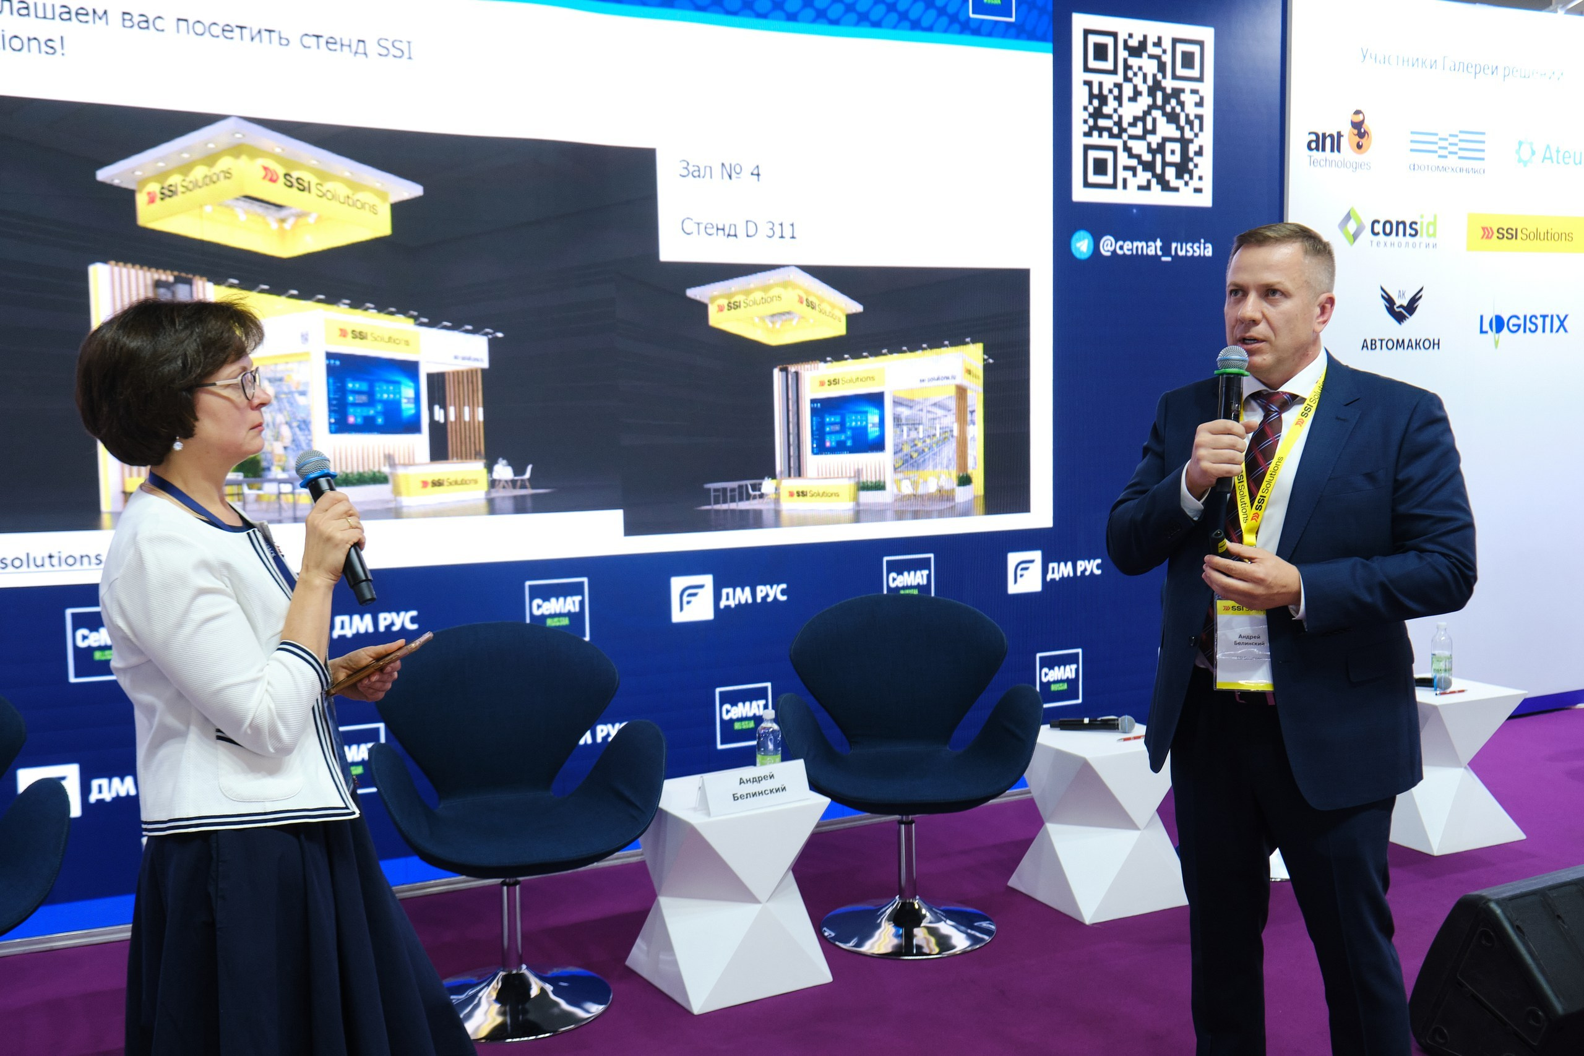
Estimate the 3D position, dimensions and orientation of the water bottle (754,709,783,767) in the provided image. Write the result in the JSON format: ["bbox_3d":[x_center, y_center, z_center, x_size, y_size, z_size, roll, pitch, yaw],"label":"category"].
[{"bbox_3d":[-0.062,0.584,3.704,0.065,0.212,0.065,-1,5,0],"label":"water bottle"}]

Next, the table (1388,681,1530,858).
[{"bbox_3d":[2.199,0.795,4.822,0.402,0.486,0.402,-3,5,-22],"label":"table"}]

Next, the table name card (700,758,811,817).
[{"bbox_3d":[-0.094,0.654,3.566,0.290,0.098,0.068,-4,6,-30],"label":"table name card"}]

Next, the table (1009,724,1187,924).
[{"bbox_3d":[0.931,0.868,4.257,0.402,0.486,0.402,-3,5,-25],"label":"table"}]

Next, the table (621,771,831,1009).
[{"bbox_3d":[-0.173,0.936,3.711,0.402,0.486,0.402,-4,6,-31],"label":"table"}]

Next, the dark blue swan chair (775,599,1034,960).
[{"bbox_3d":[0.323,0.684,3.963,0.725,0.925,0.660,-1,5,-1],"label":"dark blue swan chair"}]

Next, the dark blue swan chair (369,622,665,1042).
[{"bbox_3d":[-0.710,0.742,3.520,0.725,0.925,0.660,-3,5,-19],"label":"dark blue swan chair"}]

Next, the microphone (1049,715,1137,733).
[{"bbox_3d":[0.916,0.597,4.281,0.254,0.053,0.051,0,5,13],"label":"microphone"}]

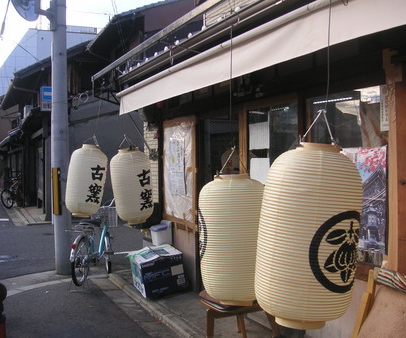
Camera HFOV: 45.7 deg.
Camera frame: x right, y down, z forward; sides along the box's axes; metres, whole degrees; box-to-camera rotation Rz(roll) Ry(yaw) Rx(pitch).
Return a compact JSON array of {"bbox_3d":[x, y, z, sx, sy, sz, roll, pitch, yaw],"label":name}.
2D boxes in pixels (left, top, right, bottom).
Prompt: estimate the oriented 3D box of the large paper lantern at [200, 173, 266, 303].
[{"bbox_3d":[0.254,0.560,3.880,0.550,1.020,0.550,-2,1,3],"label":"large paper lantern"}]

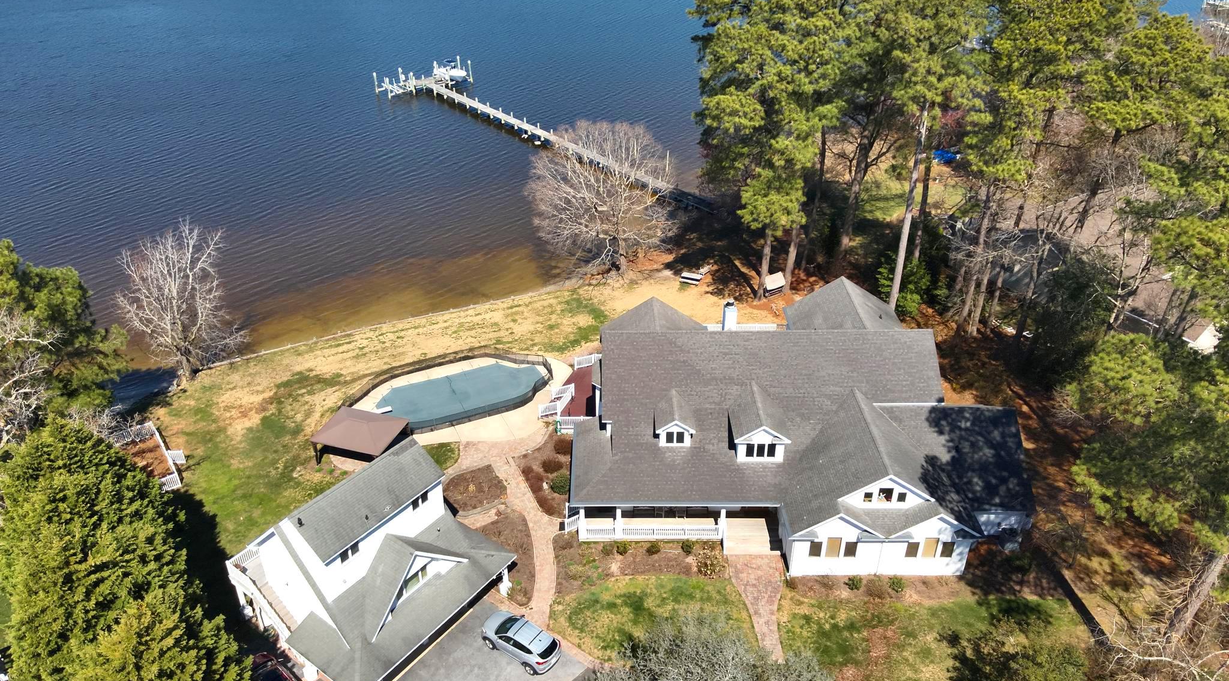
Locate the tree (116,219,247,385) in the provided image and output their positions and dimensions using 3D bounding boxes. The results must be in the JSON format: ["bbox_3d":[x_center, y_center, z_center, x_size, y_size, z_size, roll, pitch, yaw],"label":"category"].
[{"bbox_3d":[-31.504,-2.490,61.693,8.400,13.000,8.200,0,32,0],"label":"tree"}]

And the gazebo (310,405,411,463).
[{"bbox_3d":[-16.369,6.349,55.254,4.970,3.100,3.870,10,33,15],"label":"gazebo"}]

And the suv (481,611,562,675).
[{"bbox_3d":[-4.634,14.997,42.614,4.500,1.660,1.850,20,37,29],"label":"suv"}]

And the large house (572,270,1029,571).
[{"bbox_3d":[10.507,3.780,53.153,26.200,9.600,20.400,0,32,0],"label":"large house"}]

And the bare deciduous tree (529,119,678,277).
[{"bbox_3d":[-0.921,-12.157,76.089,13.600,14.200,13.200,0,32,0],"label":"bare deciduous tree"}]

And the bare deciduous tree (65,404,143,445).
[{"bbox_3d":[-34.190,5.693,55.700,5.200,4.600,4.800,0,32,0],"label":"bare deciduous tree"}]

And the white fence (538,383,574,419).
[{"bbox_3d":[-4.061,4.236,60.116,1.550,1.550,2.500,11,33,17],"label":"white fence"}]

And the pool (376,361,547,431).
[{"bbox_3d":[-10.871,3.983,62.007,12.500,0.300,6.100,-12,34,-19],"label":"pool"}]

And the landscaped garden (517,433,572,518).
[{"bbox_3d":[-4.486,8.104,54.284,4.000,1.200,8.200,0,32,0],"label":"landscaped garden"}]

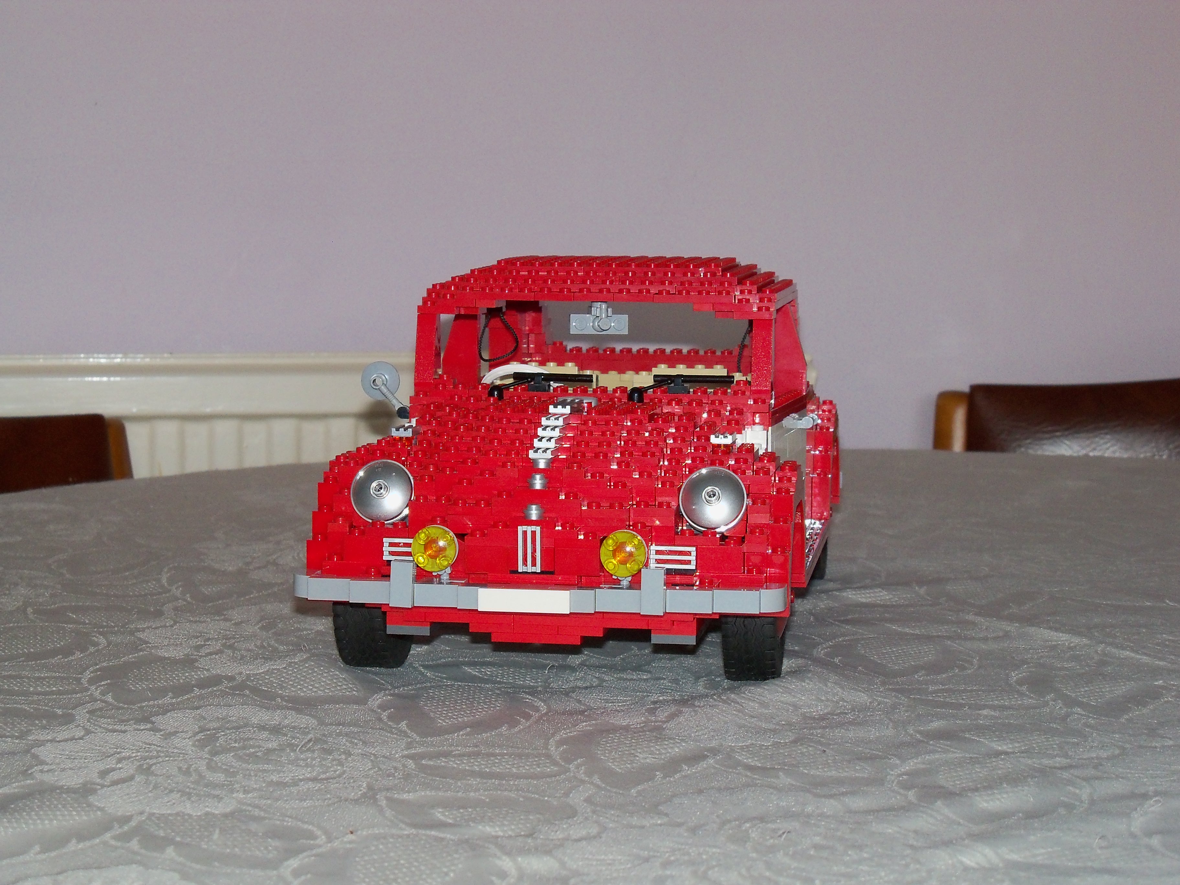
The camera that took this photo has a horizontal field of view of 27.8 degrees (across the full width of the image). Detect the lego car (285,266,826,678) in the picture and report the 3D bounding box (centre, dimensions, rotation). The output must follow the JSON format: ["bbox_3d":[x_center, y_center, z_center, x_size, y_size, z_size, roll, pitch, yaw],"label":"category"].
[{"bbox_3d":[0.011,-0.003,1.022,0.181,0.155,0.427,1,5,9],"label":"lego car"}]

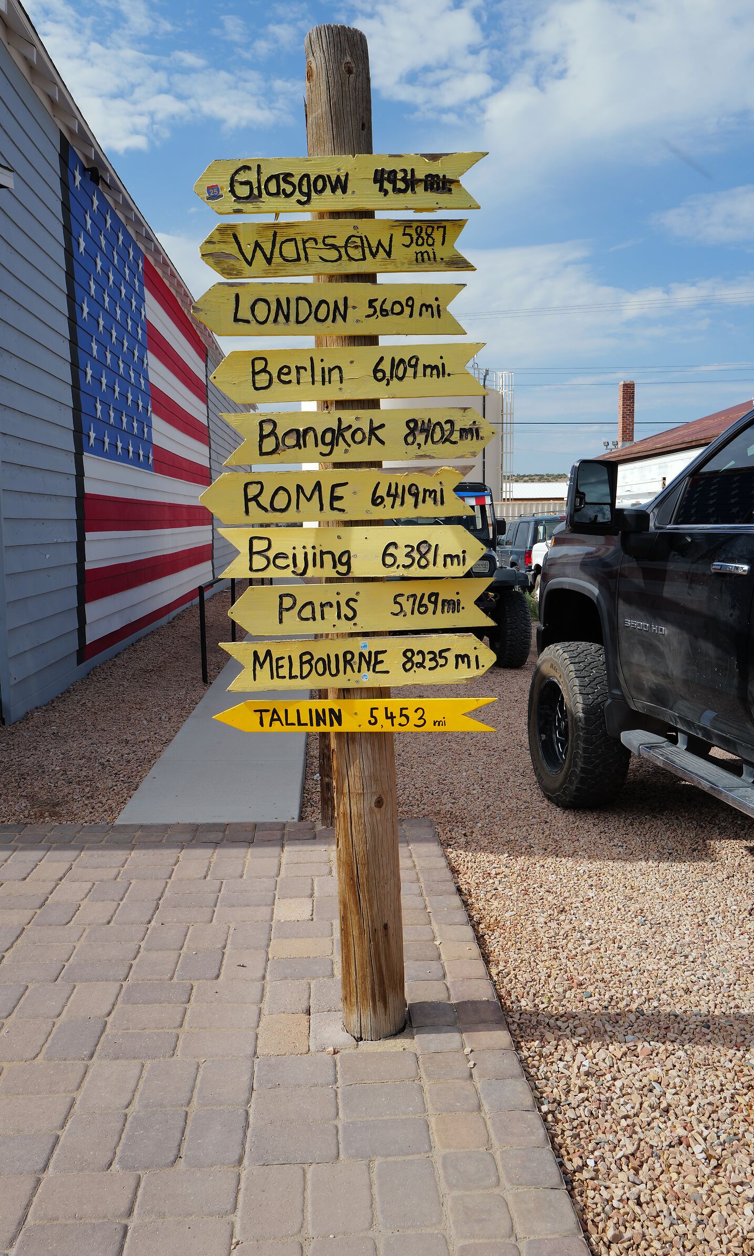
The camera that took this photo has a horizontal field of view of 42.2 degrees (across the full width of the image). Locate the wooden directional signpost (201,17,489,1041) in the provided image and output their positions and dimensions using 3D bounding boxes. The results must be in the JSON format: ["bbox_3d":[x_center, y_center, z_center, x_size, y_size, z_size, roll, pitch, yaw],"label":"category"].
[{"bbox_3d":[-0.074,-0.191,2.774,0.820,2.780,0.210,-2,6,0],"label":"wooden directional signpost"}]

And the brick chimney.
[{"bbox_3d":[8.166,-7.012,32.000,0.390,2.120,0.390,0,6,-3],"label":"brick chimney"}]

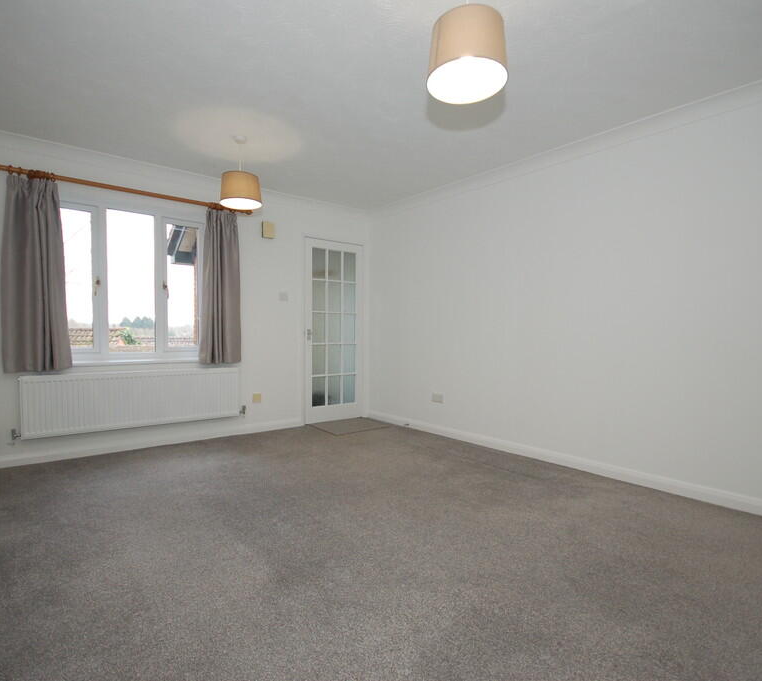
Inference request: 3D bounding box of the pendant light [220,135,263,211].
[{"bbox_3d":[-0.984,-1.195,2.996,0.282,0.471,0.282,-1,2,-39],"label":"pendant light"}]

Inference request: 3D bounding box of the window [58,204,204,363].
[{"bbox_3d":[-2.092,-0.455,3.594,1.235,1.260,0.090,-1,2,-39],"label":"window"}]

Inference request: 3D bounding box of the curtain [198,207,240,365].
[{"bbox_3d":[-1.476,-0.484,3.900,0.373,1.390,0.120,-1,2,-39],"label":"curtain"}]

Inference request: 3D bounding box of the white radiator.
[{"bbox_3d":[-1.973,0.488,3.558,1.585,0.460,0.090,-1,2,-39],"label":"white radiator"}]

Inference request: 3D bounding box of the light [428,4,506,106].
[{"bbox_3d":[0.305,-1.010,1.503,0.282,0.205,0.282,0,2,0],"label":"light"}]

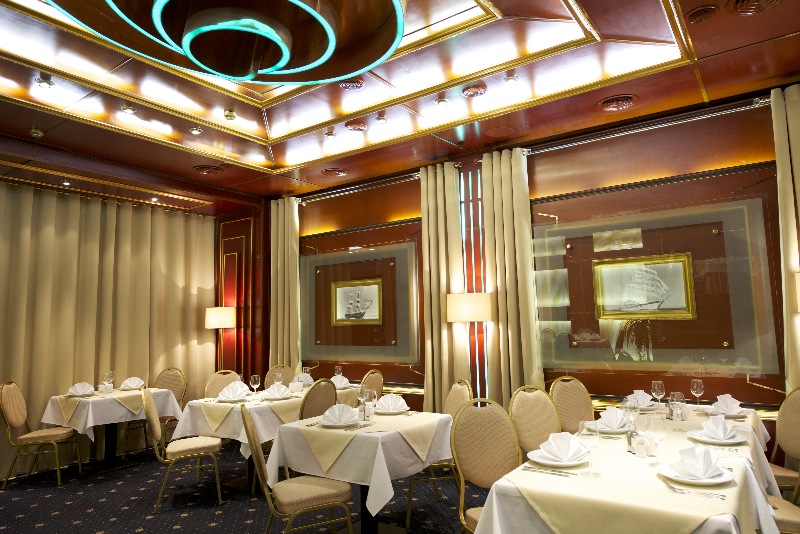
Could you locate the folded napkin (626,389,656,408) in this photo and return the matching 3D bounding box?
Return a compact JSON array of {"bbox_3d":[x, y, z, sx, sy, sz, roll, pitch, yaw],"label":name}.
[{"bbox_3d":[1.703,0.921,3.775,0.192,0.127,0.099,-3,-7,19],"label":"folded napkin"}]

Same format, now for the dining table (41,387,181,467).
[{"bbox_3d":[-2.983,1.680,5.546,0.880,0.755,0.900,-6,-8,36],"label":"dining table"}]

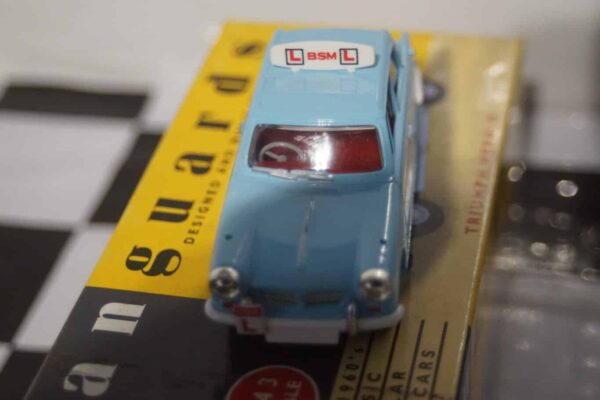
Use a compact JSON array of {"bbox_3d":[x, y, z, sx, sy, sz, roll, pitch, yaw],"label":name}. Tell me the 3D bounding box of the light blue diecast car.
[{"bbox_3d":[0.004,-0.011,0.297,0.035,0.035,0.090,1,36,6],"label":"light blue diecast car"}]

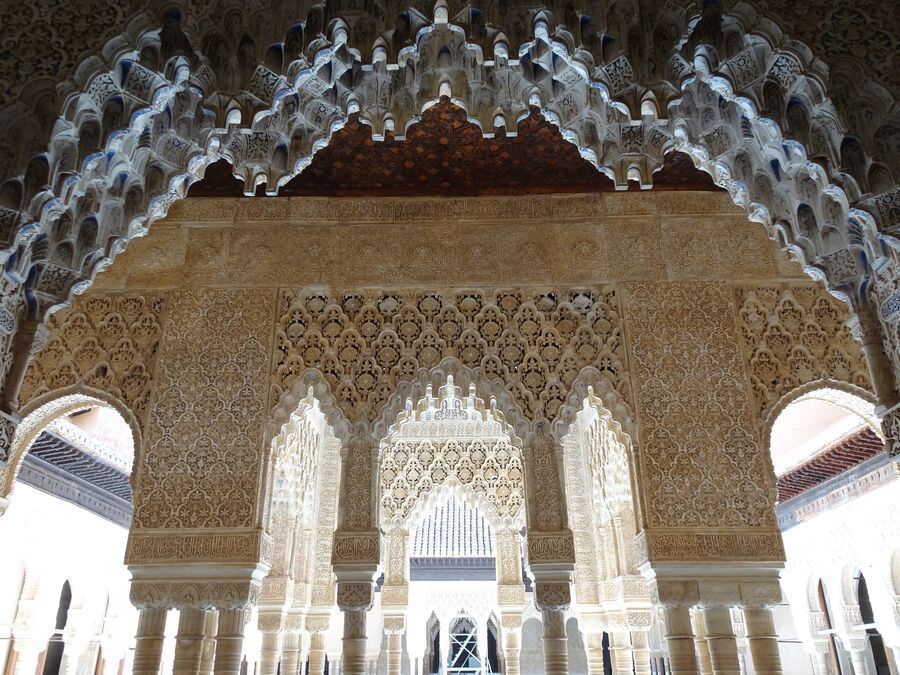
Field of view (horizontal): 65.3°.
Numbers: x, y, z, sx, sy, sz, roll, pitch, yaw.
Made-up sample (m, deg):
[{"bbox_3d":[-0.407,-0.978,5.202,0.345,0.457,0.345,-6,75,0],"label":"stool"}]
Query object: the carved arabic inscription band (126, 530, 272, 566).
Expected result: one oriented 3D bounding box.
[{"bbox_3d":[-1.950,1.670,5.498,1.020,0.241,0.350,0,-25,1],"label":"carved arabic inscription band"}]

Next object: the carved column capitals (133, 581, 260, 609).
[{"bbox_3d":[-2.037,2.086,5.634,0.940,0.225,0.320,-1,-25,1],"label":"carved column capitals"}]

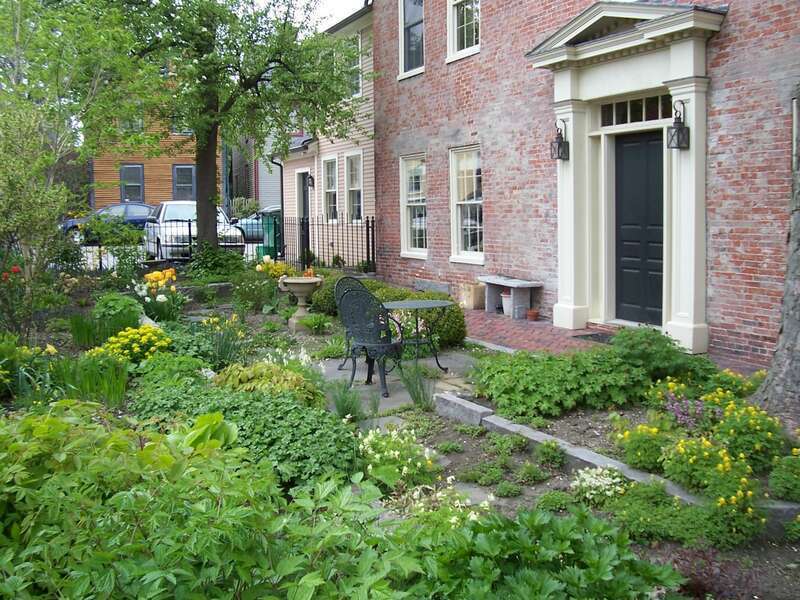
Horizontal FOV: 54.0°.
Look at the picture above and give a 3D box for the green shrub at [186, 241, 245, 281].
[{"bbox_3d":[-3.639,-0.779,15.500,1.120,0.760,1.000,-2,6,-13],"label":"green shrub"}]

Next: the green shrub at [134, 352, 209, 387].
[{"bbox_3d":[-2.180,0.685,7.504,0.620,0.330,0.550,-1,6,0],"label":"green shrub"}]

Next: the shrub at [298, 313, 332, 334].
[{"bbox_3d":[-1.062,0.296,9.837,0.400,0.230,0.400,-2,6,-6],"label":"shrub"}]

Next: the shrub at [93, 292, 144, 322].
[{"bbox_3d":[-3.915,0.167,10.890,0.693,0.446,0.614,-3,6,-20],"label":"shrub"}]

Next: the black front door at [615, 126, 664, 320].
[{"bbox_3d":[2.738,-0.806,8.852,0.070,2.160,0.874,-4,7,-28],"label":"black front door"}]

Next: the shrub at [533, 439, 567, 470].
[{"bbox_3d":[0.960,0.978,5.011,0.195,0.155,0.190,0,6,11],"label":"shrub"}]

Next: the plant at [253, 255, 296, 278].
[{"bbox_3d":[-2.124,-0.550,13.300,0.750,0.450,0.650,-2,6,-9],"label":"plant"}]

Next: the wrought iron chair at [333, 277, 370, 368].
[{"bbox_3d":[-0.355,0.273,8.195,0.560,0.950,0.520,-6,8,-37],"label":"wrought iron chair"}]

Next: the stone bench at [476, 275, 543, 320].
[{"bbox_3d":[1.453,-0.013,10.492,0.400,0.480,0.880,-4,7,-28],"label":"stone bench"}]

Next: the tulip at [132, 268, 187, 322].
[{"bbox_3d":[-2.944,-0.074,9.567,0.620,0.600,0.550,-3,7,-17],"label":"tulip"}]

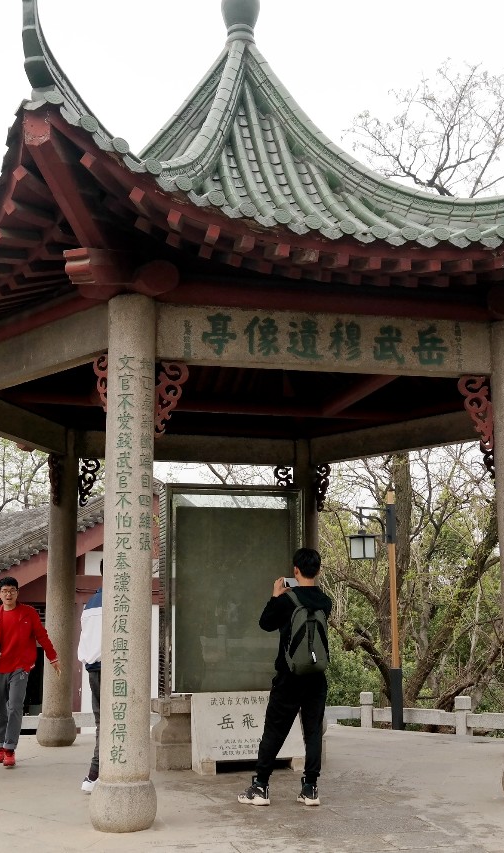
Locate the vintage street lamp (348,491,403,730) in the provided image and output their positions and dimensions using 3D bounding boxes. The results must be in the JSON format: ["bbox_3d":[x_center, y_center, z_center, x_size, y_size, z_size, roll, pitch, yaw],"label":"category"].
[{"bbox_3d":[1.526,2.281,11.682,0.697,3.063,0.308,8,-14,-36],"label":"vintage street lamp"}]

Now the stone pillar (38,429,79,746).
[{"bbox_3d":[-2.192,1.821,11.122,0.448,3.467,0.448,2,-12,-11],"label":"stone pillar"}]

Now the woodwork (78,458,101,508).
[{"bbox_3d":[-1.936,0.666,11.435,0.269,0.601,0.060,3,-12,-16],"label":"woodwork"}]

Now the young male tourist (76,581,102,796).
[{"bbox_3d":[-1.146,1.997,7.772,0.480,1.760,0.400,-10,-15,40],"label":"young male tourist"}]

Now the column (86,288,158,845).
[{"bbox_3d":[-0.814,0.838,6.358,0.448,3.467,0.448,1,-12,-7],"label":"column"}]

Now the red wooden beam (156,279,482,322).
[{"bbox_3d":[0.568,-0.927,7.156,2.750,0.220,0.220,2,-12,-13],"label":"red wooden beam"}]

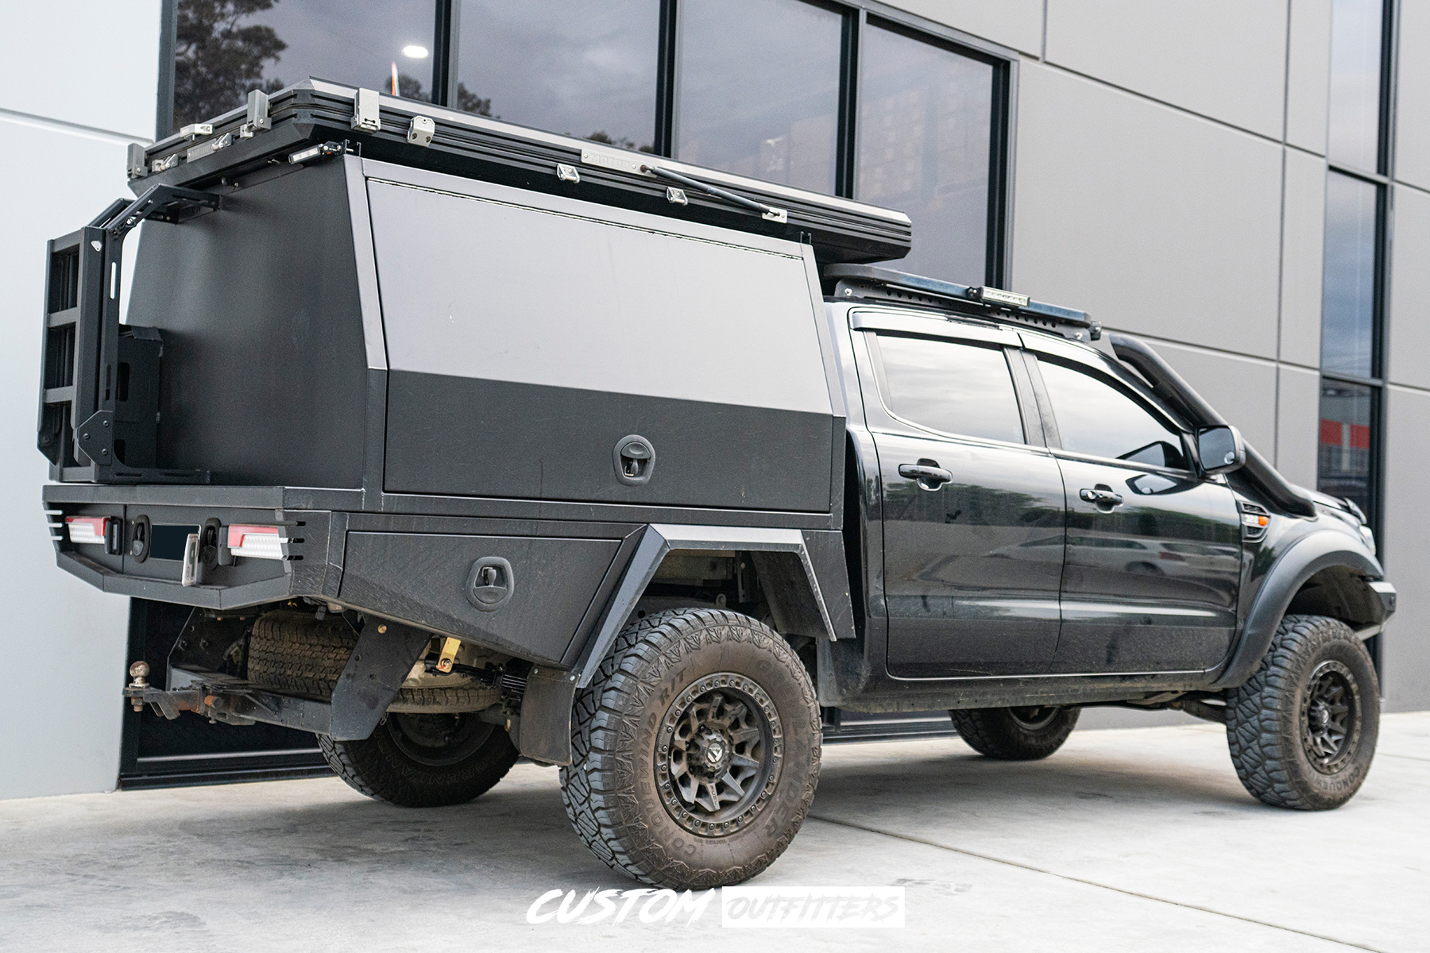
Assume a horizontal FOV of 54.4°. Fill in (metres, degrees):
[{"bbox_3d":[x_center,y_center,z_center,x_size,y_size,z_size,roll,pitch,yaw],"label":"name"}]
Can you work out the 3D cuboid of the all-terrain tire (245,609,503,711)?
[{"bbox_3d":[-1.074,0.584,4.410,0.780,0.260,0.780,4,-4,-36],"label":"all-terrain tire"}]

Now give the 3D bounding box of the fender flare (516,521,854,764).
[{"bbox_3d":[-0.055,0.468,4.114,1.060,0.650,0.250,4,-4,-36],"label":"fender flare"}]

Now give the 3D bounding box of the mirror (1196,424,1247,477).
[{"bbox_3d":[1.979,-0.103,5.455,0.110,0.190,0.180,4,-4,-36],"label":"mirror"}]

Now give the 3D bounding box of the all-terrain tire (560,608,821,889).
[{"bbox_3d":[-0.060,0.802,4.170,0.820,0.810,0.280,4,-4,-36],"label":"all-terrain tire"}]

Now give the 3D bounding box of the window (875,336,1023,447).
[{"bbox_3d":[0.836,-0.311,4.888,0.670,0.380,0.050,4,-22,-36],"label":"window"}]

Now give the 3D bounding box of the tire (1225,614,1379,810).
[{"bbox_3d":[2.550,1.015,6.030,0.820,0.810,0.280,4,-4,-36],"label":"tire"}]

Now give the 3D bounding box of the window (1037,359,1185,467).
[{"bbox_3d":[1.563,-0.240,5.413,0.790,0.380,0.050,4,-22,-36],"label":"window"}]

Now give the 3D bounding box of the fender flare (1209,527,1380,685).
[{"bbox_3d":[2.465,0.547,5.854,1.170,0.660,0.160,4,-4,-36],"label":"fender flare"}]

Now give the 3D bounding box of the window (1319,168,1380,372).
[{"bbox_3d":[4.947,-1.556,10.877,0.830,1.620,0.060,4,-4,-36],"label":"window"}]

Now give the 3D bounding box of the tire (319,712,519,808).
[{"bbox_3d":[-1.148,0.904,5.530,0.820,0.810,0.280,4,-4,-36],"label":"tire"}]

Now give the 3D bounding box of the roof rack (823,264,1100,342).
[{"bbox_3d":[0.638,-0.621,5.729,1.380,0.170,1.240,4,-4,-36],"label":"roof rack"}]

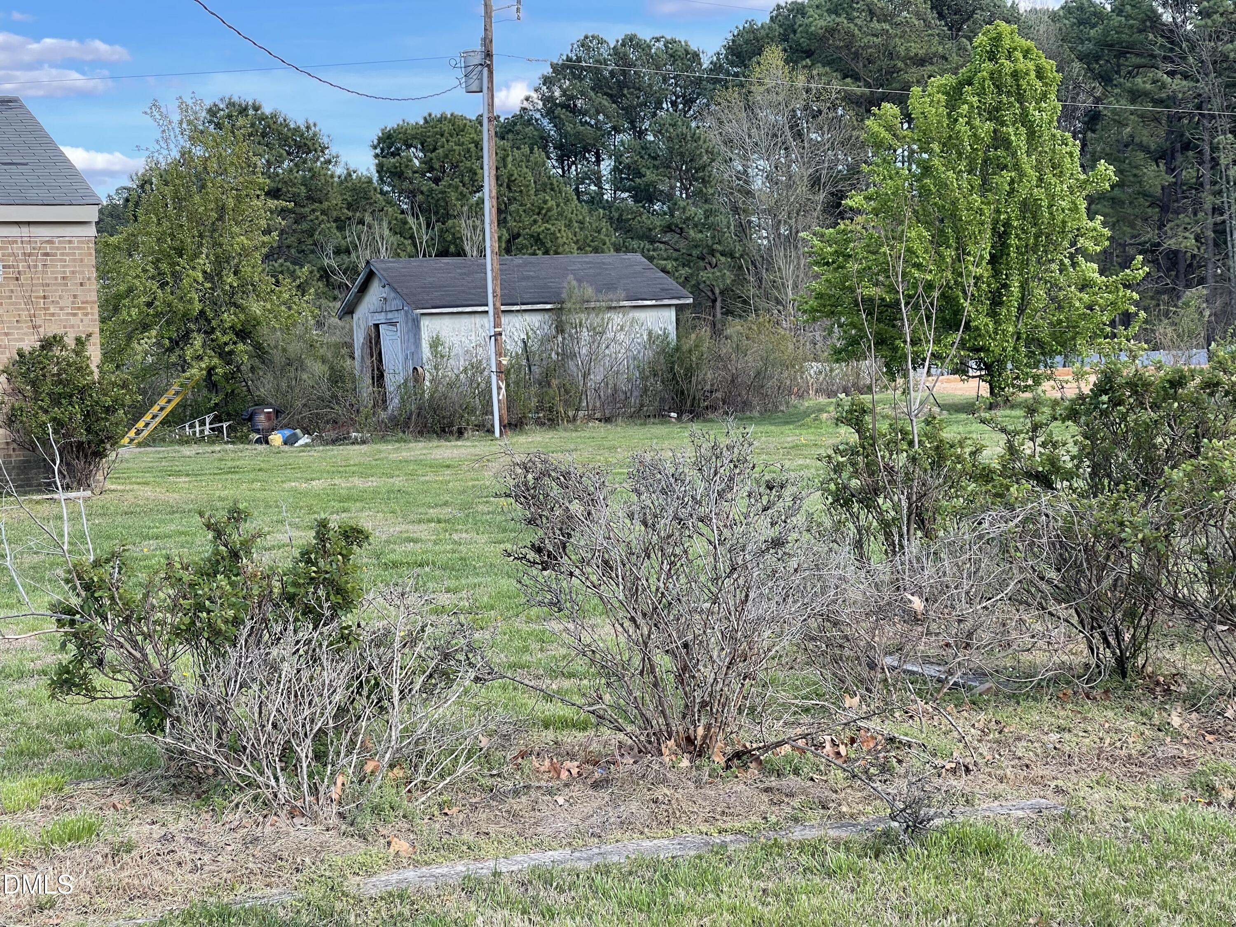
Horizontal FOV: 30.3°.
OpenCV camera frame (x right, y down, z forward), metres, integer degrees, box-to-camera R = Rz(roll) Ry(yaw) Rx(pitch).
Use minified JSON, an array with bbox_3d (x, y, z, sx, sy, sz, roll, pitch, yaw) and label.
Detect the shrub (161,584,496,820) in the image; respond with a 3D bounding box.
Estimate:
[{"bbox_3d":[-1.023,0.833,7.900,1.130,0.770,0.970,-2,3,0],"label":"shrub"}]

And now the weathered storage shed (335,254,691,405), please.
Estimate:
[{"bbox_3d":[-2.429,-2.978,52.512,6.800,3.500,5.000,-4,3,-25],"label":"weathered storage shed"}]

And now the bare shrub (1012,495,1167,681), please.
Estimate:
[{"bbox_3d":[2.136,0.562,10.350,0.690,0.810,0.700,-2,3,0],"label":"bare shrub"}]

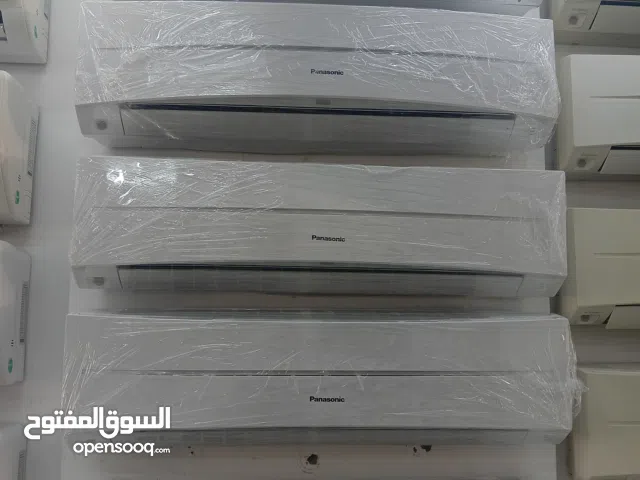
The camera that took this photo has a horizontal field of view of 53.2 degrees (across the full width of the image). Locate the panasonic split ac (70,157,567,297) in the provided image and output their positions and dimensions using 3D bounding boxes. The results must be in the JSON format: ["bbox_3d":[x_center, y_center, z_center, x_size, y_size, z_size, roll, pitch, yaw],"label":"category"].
[{"bbox_3d":[0.007,-0.014,1.488,1.065,0.282,0.228,1,-7,-3],"label":"panasonic split ac"}]

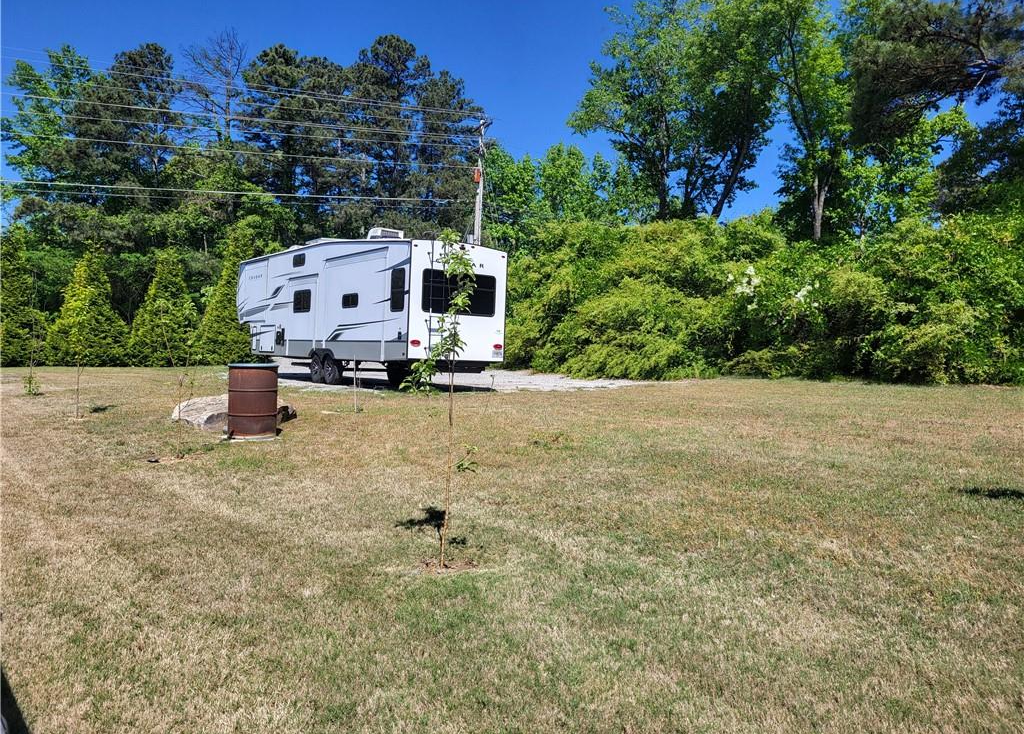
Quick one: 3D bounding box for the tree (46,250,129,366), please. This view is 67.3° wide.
[{"bbox_3d":[-14.295,-2.004,25.900,2.750,3.900,2.700,2,1,0],"label":"tree"}]

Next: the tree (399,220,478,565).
[{"bbox_3d":[-0.418,0.184,4.500,0.450,1.960,0.420,2,1,0],"label":"tree"}]

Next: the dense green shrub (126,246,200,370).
[{"bbox_3d":[-12.133,-2.066,26.700,2.500,4.100,2.500,2,1,0],"label":"dense green shrub"}]

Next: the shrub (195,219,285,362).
[{"bbox_3d":[-10.064,-2.815,28.300,3.200,5.400,3.000,2,1,0],"label":"shrub"}]

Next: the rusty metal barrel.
[{"bbox_3d":[-3.094,0.403,9.170,0.600,0.880,0.600,2,1,0],"label":"rusty metal barrel"}]

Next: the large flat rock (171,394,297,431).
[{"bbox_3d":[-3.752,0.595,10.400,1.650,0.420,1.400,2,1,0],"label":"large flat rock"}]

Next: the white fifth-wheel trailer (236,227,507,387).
[{"bbox_3d":[-4.586,-1.568,21.348,2.500,3.980,11.700,1,1,-37],"label":"white fifth-wheel trailer"}]

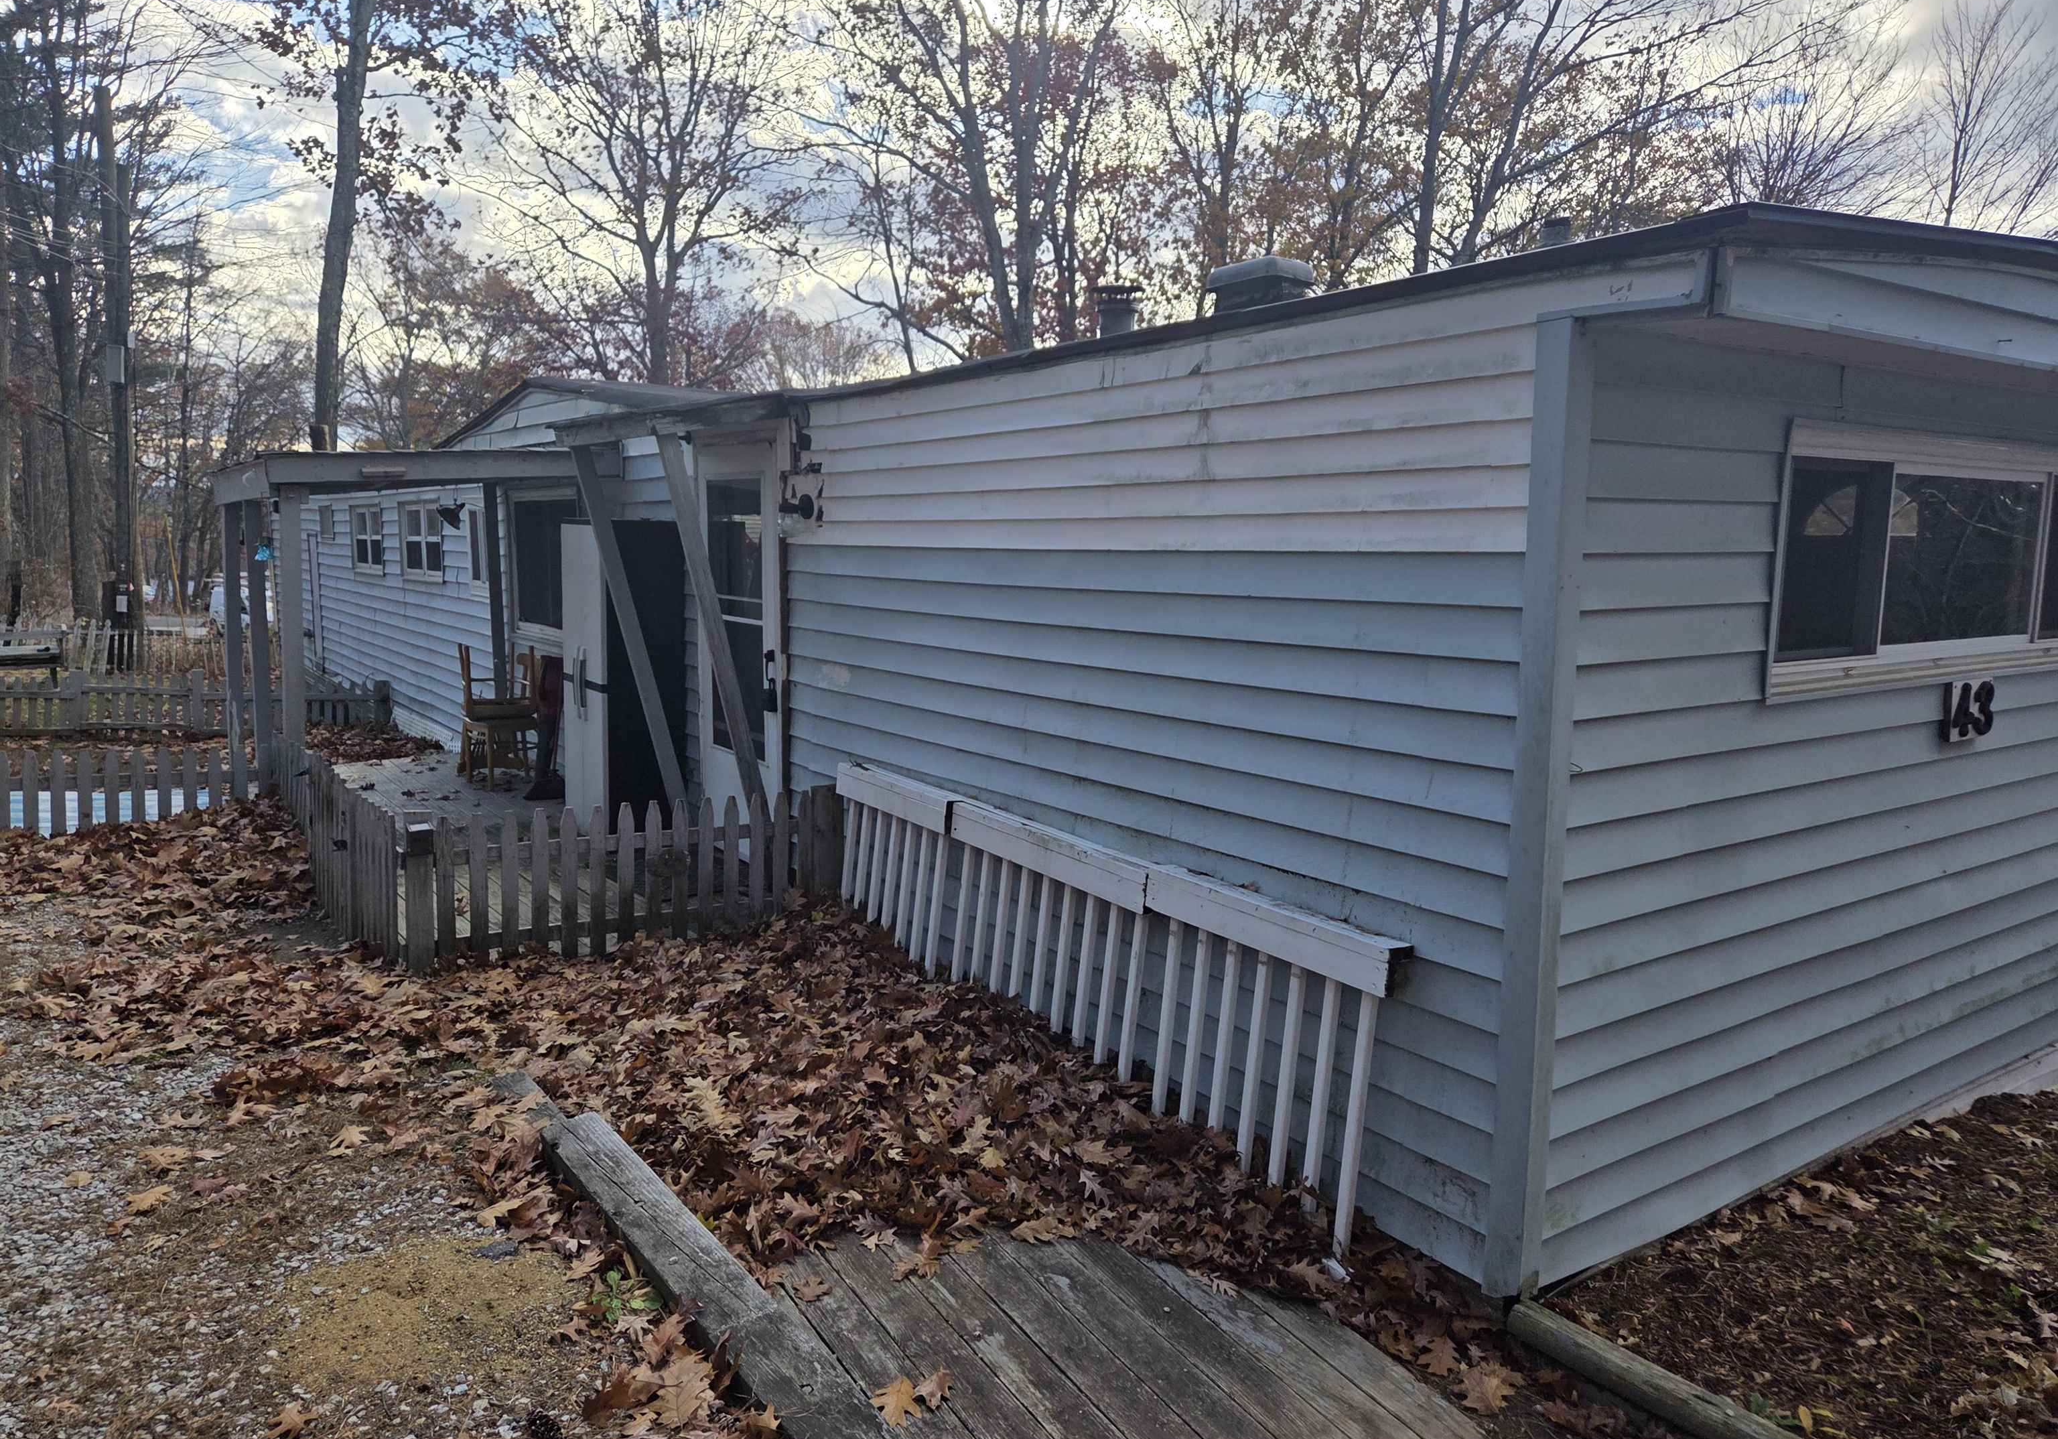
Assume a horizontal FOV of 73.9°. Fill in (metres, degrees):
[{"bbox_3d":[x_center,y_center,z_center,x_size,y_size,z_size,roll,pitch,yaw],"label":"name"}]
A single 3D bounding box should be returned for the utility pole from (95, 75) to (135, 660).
[{"bbox_3d":[-14.019,-5.177,21.024,0.270,8.720,0.270,-2,8,-34],"label":"utility pole"}]

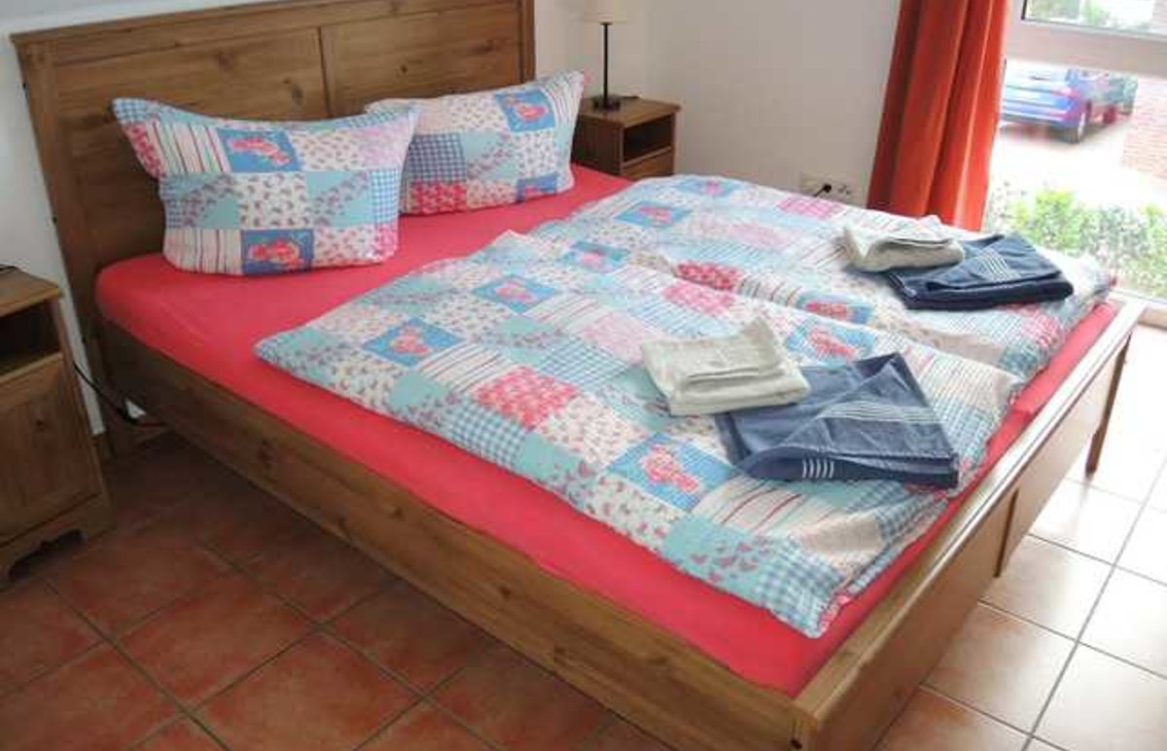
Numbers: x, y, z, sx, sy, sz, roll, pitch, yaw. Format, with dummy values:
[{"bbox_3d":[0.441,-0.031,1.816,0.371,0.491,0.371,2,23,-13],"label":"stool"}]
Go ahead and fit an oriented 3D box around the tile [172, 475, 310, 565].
[{"bbox_3d":[-0.800,0.340,2.338,0.308,0.010,0.308,20,33,35],"label":"tile"}]

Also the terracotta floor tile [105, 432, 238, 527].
[{"bbox_3d":[-1.037,0.253,2.520,0.308,0.010,0.308,20,33,35],"label":"terracotta floor tile"}]

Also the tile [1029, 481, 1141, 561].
[{"bbox_3d":[1.176,0.337,2.314,0.308,0.010,0.308,20,33,35],"label":"tile"}]

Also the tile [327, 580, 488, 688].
[{"bbox_3d":[-0.320,0.514,1.958,0.303,0.010,0.303,20,33,35],"label":"tile"}]

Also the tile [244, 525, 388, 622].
[{"bbox_3d":[-0.557,0.429,2.139,0.303,0.010,0.303,20,33,35],"label":"tile"}]

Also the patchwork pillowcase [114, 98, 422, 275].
[{"bbox_3d":[-0.736,-0.460,2.270,0.660,0.403,0.180,-8,9,-15],"label":"patchwork pillowcase"}]

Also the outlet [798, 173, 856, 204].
[{"bbox_3d":[0.930,-0.715,3.588,0.228,0.081,0.012,20,33,35],"label":"outlet"}]

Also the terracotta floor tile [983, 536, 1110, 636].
[{"bbox_3d":[0.972,0.443,2.075,0.303,0.010,0.303,20,33,35],"label":"terracotta floor tile"}]

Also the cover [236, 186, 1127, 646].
[{"bbox_3d":[0.297,-0.168,2.038,1.306,0.113,1.564,21,34,36],"label":"cover"}]

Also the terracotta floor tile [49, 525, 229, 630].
[{"bbox_3d":[-0.979,0.445,2.114,0.303,0.010,0.303,20,33,35],"label":"terracotta floor tile"}]

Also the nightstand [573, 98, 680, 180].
[{"bbox_3d":[0.180,-0.809,3.950,0.306,0.605,0.415,20,33,35],"label":"nightstand"}]

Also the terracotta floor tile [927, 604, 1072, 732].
[{"bbox_3d":[0.778,0.549,1.859,0.303,0.010,0.303,20,33,35],"label":"terracotta floor tile"}]

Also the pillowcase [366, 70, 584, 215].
[{"bbox_3d":[-0.309,-0.715,2.903,0.760,0.360,0.230,-21,21,-34],"label":"pillowcase"}]

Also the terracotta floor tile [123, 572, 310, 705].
[{"bbox_3d":[-0.754,0.533,1.946,0.308,0.010,0.308,20,33,35],"label":"terracotta floor tile"}]

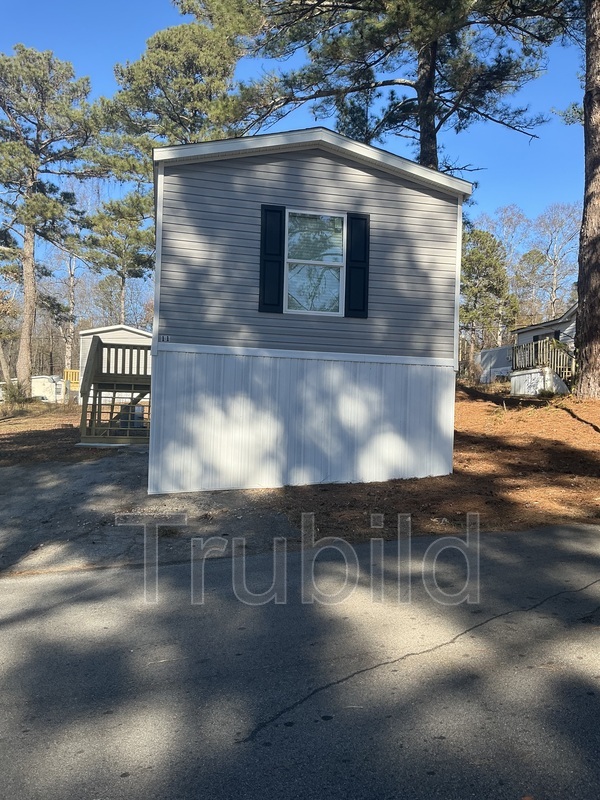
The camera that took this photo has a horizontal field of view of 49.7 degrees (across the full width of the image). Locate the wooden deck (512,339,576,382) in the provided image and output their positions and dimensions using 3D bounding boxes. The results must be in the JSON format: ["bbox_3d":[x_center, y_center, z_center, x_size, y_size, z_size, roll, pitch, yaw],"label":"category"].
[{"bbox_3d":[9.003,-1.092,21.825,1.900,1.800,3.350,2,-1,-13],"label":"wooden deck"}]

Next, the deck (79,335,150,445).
[{"bbox_3d":[-4.403,-0.276,16.100,1.600,2.580,3.400,2,-1,-13],"label":"deck"}]

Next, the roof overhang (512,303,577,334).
[{"bbox_3d":[9.816,-3.115,25.426,1.000,0.650,4.300,2,-1,-13],"label":"roof overhang"}]

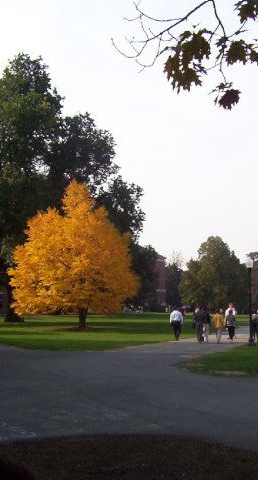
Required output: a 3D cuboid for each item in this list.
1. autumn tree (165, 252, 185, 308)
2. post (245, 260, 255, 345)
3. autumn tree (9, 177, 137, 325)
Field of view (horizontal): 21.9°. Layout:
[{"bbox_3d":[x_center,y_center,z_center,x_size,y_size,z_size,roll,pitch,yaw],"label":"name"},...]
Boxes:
[{"bbox_3d":[9.838,9.030,139.788,5.500,12.850,5.500,0,-6,0],"label":"autumn tree"},{"bbox_3d":[5.414,2.719,29.676,0.400,3.840,0.400,0,-6,0],"label":"post"},{"bbox_3d":[-4.071,1.075,49.633,9.740,11.020,9.500,0,-6,0],"label":"autumn tree"}]

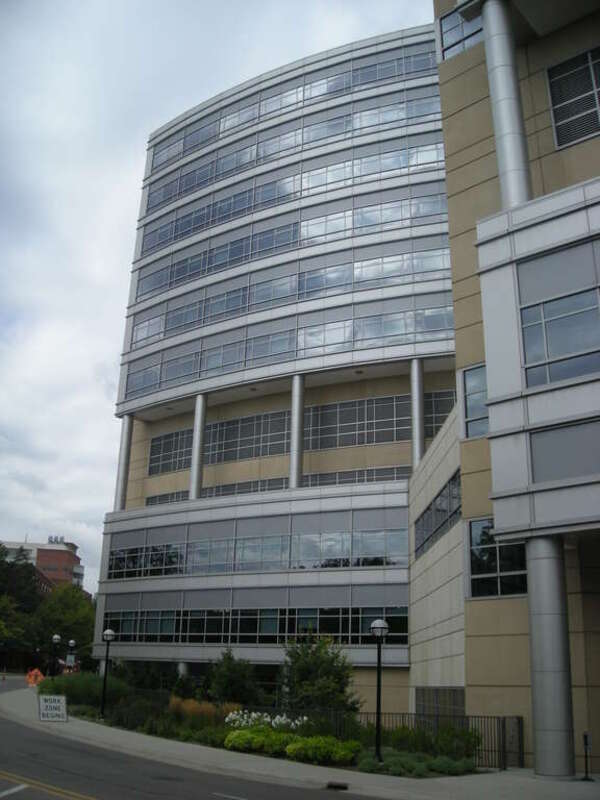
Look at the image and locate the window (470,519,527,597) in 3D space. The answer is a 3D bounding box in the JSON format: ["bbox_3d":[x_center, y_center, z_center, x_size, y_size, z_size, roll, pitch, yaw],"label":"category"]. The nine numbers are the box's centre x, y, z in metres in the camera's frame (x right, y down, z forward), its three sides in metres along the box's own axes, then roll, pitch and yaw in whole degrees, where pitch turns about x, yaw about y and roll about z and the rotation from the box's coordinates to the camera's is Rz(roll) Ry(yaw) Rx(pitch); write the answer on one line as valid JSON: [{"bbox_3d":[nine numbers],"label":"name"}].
[{"bbox_3d":[4.809,3.751,19.620,1.580,1.913,0.150,-16,-26,40],"label":"window"}]

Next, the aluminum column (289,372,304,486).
[{"bbox_3d":[-0.232,1.883,50.591,0.690,7.402,0.690,2,-20,0],"label":"aluminum column"}]

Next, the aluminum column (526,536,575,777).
[{"bbox_3d":[5.383,5.392,17.453,0.830,4.905,0.830,2,-20,0],"label":"aluminum column"}]

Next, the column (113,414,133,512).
[{"bbox_3d":[-12.670,4.477,57.930,0.720,7.098,0.720,2,-20,0],"label":"column"}]

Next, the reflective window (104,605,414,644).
[{"bbox_3d":[-3.688,13.504,48.343,21.198,1.950,0.900,-9,-22,27],"label":"reflective window"}]

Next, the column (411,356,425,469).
[{"bbox_3d":[6.872,1.074,47.871,0.680,7.576,0.680,2,-20,0],"label":"column"}]

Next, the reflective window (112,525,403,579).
[{"bbox_3d":[-3.645,9.608,49.726,21.420,2.080,0.900,-9,-22,27],"label":"reflective window"}]

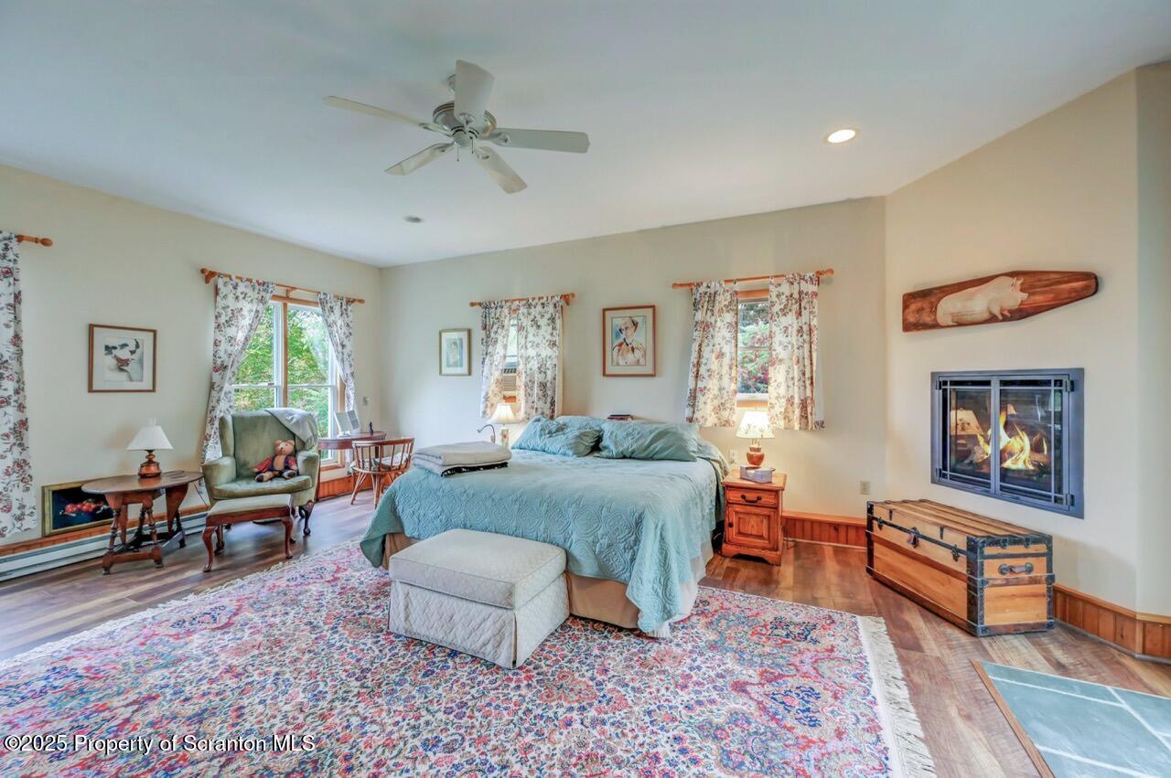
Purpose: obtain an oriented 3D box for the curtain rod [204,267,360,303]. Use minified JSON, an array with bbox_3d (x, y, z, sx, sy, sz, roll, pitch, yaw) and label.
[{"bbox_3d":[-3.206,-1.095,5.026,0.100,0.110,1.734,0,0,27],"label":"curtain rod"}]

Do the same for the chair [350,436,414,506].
[{"bbox_3d":[-2.315,0.954,5.192,0.616,0.742,0.574,-1,1,-33],"label":"chair"}]

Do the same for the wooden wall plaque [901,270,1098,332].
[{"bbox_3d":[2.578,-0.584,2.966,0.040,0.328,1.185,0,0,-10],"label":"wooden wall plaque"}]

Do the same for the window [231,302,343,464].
[{"bbox_3d":[-3.431,-0.018,5.256,0.100,2.049,1.397,0,0,25],"label":"window"}]

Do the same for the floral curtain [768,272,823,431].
[{"bbox_3d":[1.873,-0.329,4.074,0.435,1.389,0.100,0,0,23],"label":"floral curtain"}]

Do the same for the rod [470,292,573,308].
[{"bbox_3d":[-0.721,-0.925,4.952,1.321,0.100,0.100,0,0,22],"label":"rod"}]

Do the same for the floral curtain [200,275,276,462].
[{"bbox_3d":[-3.447,-0.063,4.556,0.140,2.198,0.670,0,0,27],"label":"floral curtain"}]

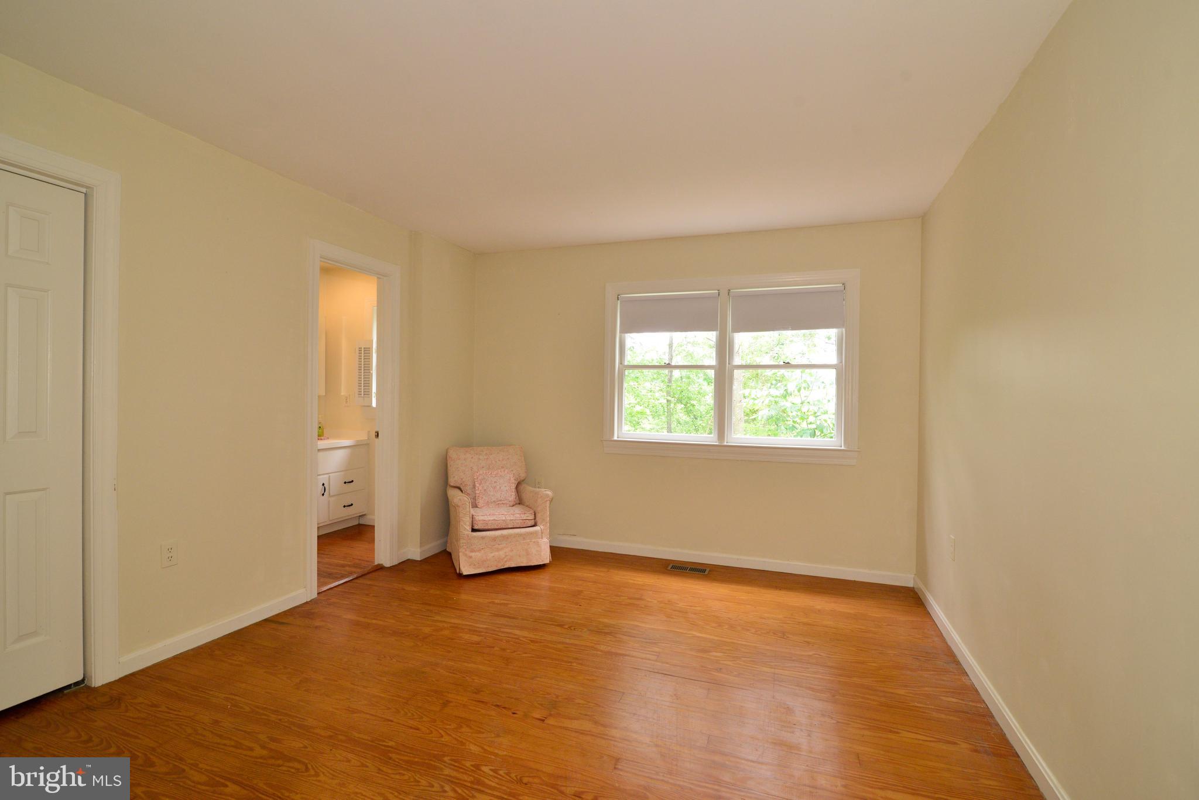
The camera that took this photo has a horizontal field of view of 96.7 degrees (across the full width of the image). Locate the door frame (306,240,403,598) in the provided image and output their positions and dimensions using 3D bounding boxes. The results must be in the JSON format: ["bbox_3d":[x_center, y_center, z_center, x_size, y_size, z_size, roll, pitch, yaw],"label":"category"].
[{"bbox_3d":[-1.642,0.116,3.553,0.140,2.155,0.782,1,1,19],"label":"door frame"}]

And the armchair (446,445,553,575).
[{"bbox_3d":[-0.779,0.788,4.029,0.670,0.820,0.680,1,1,-26],"label":"armchair"}]

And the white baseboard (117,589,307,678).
[{"bbox_3d":[-1.904,1.153,2.730,0.017,0.085,0.955,1,1,19],"label":"white baseboard"}]

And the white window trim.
[{"bbox_3d":[0.914,-0.237,3.949,1.847,1.338,0.110,1,1,19],"label":"white window trim"}]

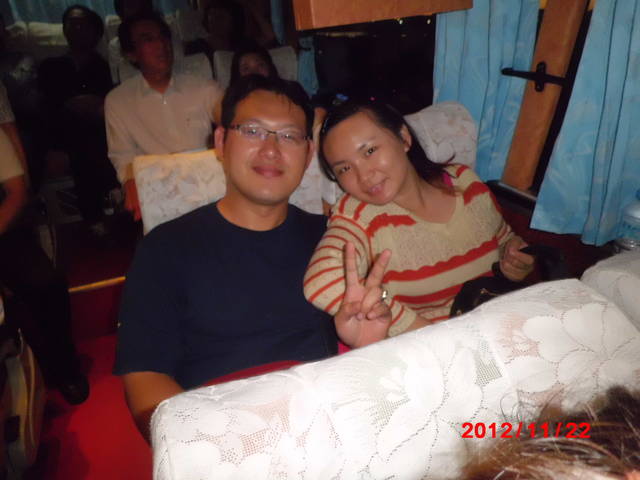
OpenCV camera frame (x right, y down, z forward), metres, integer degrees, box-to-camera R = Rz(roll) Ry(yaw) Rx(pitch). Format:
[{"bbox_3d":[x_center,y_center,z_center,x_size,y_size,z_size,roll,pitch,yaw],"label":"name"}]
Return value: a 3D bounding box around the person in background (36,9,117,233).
[{"bbox_3d":[-1.294,-0.620,2.639,0.500,1.200,0.660,-9,28,-18],"label":"person in background"}]

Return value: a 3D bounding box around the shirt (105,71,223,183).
[{"bbox_3d":[-0.559,-0.310,1.754,0.470,0.540,0.320,-9,28,-18],"label":"shirt"}]

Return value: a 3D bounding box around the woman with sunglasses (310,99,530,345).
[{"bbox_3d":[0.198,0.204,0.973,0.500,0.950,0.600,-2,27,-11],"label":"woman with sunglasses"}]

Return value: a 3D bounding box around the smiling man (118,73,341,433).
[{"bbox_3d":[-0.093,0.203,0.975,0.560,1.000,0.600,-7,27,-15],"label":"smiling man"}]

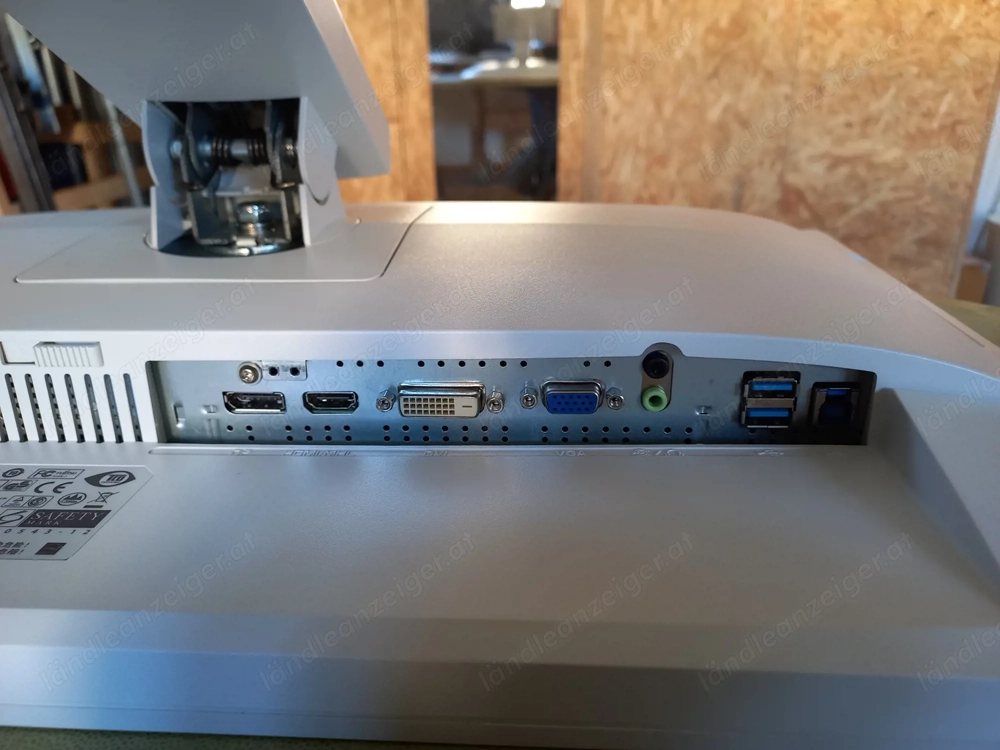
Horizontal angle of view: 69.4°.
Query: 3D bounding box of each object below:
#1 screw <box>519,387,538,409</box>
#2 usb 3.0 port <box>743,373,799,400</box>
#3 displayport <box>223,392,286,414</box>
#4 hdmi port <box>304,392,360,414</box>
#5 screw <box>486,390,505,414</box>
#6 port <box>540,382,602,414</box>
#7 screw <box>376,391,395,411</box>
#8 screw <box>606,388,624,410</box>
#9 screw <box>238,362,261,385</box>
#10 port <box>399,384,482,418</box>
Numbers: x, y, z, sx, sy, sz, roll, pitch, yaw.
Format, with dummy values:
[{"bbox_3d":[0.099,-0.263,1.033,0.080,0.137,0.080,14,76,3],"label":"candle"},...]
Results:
[{"bbox_3d":[0.009,0.007,0.211,0.005,0.005,0.005,0,21,3],"label":"screw"},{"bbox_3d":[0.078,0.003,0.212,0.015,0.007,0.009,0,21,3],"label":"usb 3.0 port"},{"bbox_3d":[-0.074,0.007,0.223,0.019,0.007,0.008,0,21,3],"label":"displayport"},{"bbox_3d":[-0.051,0.007,0.222,0.017,0.007,0.008,0,21,3],"label":"hdmi port"},{"bbox_3d":[-0.001,0.008,0.213,0.005,0.005,0.005,0,21,3],"label":"screw"},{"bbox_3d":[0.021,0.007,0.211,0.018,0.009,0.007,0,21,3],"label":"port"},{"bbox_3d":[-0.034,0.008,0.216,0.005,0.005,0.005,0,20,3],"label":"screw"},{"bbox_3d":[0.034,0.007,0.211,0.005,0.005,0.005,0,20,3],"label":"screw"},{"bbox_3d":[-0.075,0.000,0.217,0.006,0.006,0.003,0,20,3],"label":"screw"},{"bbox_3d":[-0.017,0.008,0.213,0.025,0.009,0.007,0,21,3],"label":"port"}]

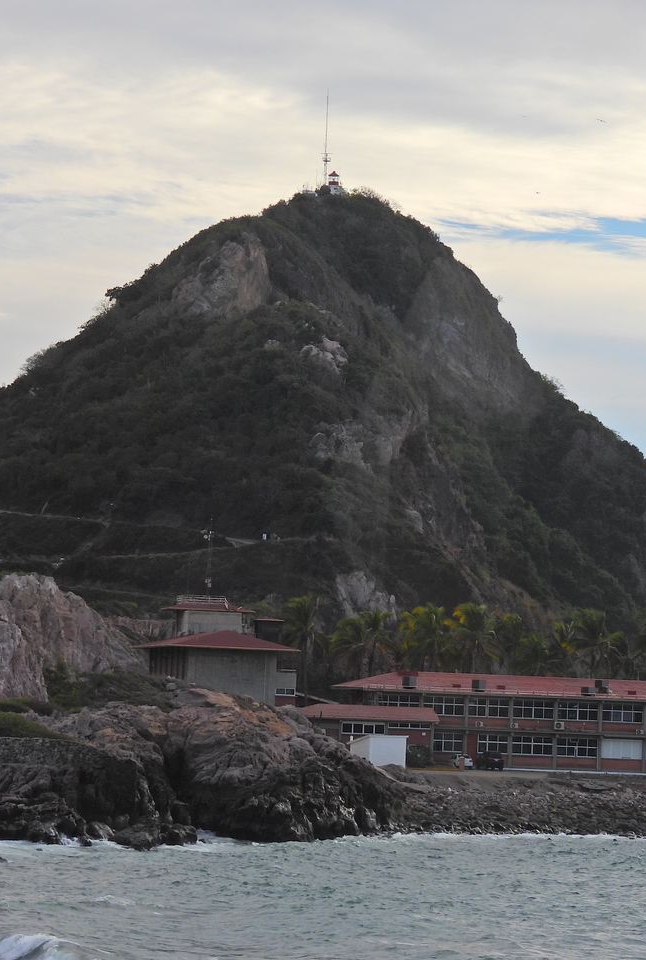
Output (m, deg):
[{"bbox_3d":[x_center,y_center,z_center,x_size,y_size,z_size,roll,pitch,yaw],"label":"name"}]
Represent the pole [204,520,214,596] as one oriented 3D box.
[{"bbox_3d":[-12.325,8.554,377.993,0.750,8.585,0.750,2,-4,0],"label":"pole"}]

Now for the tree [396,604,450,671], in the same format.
[{"bbox_3d":[10.776,21.373,378.726,6.300,15.886,6.300,2,-4,0],"label":"tree"}]

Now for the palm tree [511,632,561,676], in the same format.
[{"bbox_3d":[23.166,23.397,383.729,5.800,13.463,5.800,2,-4,0],"label":"palm tree"}]

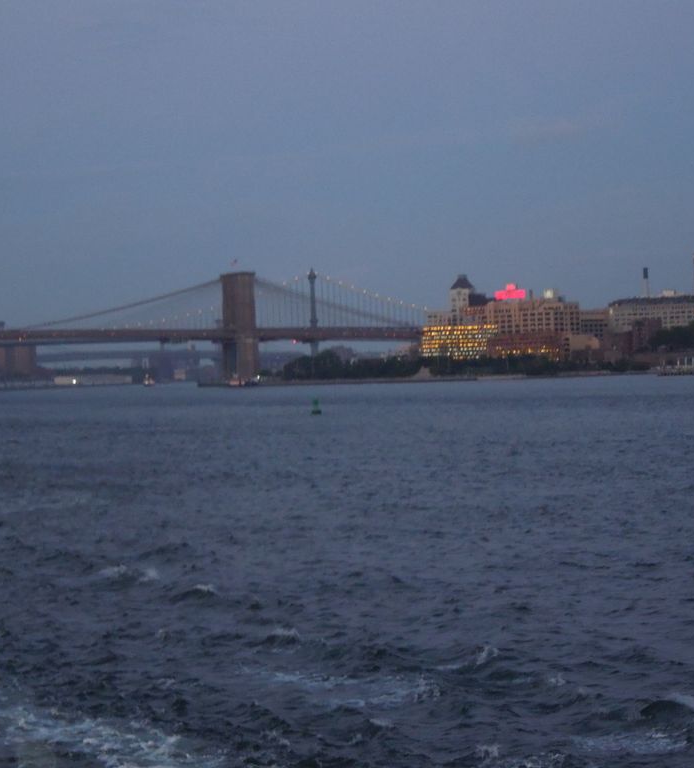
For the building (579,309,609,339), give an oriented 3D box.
[{"bbox_3d":[177.520,-41.960,1655.000,18.500,25.000,18.000,-2,0,22],"label":"building"}]

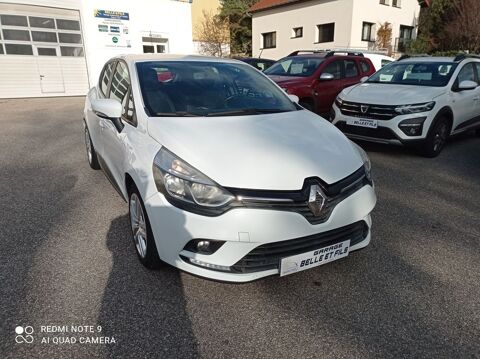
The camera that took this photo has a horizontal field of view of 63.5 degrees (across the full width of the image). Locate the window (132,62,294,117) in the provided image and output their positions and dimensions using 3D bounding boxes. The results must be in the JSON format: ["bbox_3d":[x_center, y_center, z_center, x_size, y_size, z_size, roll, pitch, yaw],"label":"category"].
[{"bbox_3d":[-0.211,-0.781,3.275,1.340,0.140,0.980,-8,45,-27],"label":"window"}]

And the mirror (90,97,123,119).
[{"bbox_3d":[-1.023,-0.554,3.019,0.240,0.160,0.160,-8,20,-27],"label":"mirror"}]

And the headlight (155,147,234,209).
[{"bbox_3d":[-0.303,-0.018,2.292,0.390,0.260,0.580,-5,19,-17],"label":"headlight"}]

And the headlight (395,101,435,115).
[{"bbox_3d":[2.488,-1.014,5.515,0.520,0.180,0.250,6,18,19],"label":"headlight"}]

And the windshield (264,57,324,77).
[{"bbox_3d":[1.237,-2.569,8.915,1.340,0.140,0.800,19,58,43],"label":"windshield"}]

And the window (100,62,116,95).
[{"bbox_3d":[-1.403,-1.049,4.054,0.070,0.420,0.900,11,11,-31],"label":"window"}]

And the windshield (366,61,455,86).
[{"bbox_3d":[2.990,-1.846,6.697,1.420,0.120,0.860,18,52,44],"label":"windshield"}]

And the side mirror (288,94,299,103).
[{"bbox_3d":[0.483,-0.762,3.802,0.240,0.160,0.160,-8,20,-27],"label":"side mirror"}]

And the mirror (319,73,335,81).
[{"bbox_3d":[1.887,-2.228,8.414,0.260,0.180,0.160,17,23,41],"label":"mirror"}]

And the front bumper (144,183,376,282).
[{"bbox_3d":[0.329,0.290,2.504,1.700,0.520,0.550,-8,20,-27],"label":"front bumper"}]

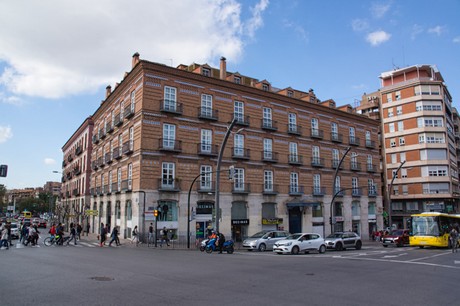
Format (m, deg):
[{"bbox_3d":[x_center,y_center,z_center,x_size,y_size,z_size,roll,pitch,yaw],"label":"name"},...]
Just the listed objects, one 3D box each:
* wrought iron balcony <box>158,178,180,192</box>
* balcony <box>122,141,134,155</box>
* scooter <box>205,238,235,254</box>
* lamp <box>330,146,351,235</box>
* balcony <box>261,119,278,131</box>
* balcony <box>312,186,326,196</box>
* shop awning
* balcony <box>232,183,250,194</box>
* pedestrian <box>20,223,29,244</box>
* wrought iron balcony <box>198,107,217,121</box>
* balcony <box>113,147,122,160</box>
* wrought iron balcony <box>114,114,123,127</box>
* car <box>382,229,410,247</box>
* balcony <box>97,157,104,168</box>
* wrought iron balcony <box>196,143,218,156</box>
[{"bbox_3d":[-5.745,3.130,32.849,2.226,1.155,0.546,6,-11,-35],"label":"wrought iron balcony"},{"bbox_3d":[-10.032,-0.455,34.204,0.500,1.150,2.200,5,-10,-31],"label":"balcony"},{"bbox_3d":[-0.651,5.907,22.031,1.870,1.060,0.700,1,-9,-6],"label":"scooter"},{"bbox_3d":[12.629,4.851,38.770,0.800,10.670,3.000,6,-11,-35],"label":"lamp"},{"bbox_3d":[4.802,-3.240,41.497,2.226,1.144,0.546,6,-11,-35],"label":"balcony"},{"bbox_3d":[12.127,5.231,46.679,2.200,1.200,0.500,6,-11,-36],"label":"balcony"},{"bbox_3d":[9.442,6.785,44.833,3.300,0.650,2.700,6,-11,-36],"label":"shop awning"},{"bbox_3d":[1.320,4.193,40.544,2.155,1.248,0.598,6,-11,-36],"label":"balcony"},{"bbox_3d":[-16.758,6.689,28.269,0.520,1.710,0.480,2,-9,-12],"label":"pedestrian"},{"bbox_3d":[-2.467,-4.322,39.032,2.155,1.248,0.598,6,-11,-36],"label":"wrought iron balcony"},{"bbox_3d":[-12.286,0.100,37.963,0.546,1.144,2.226,5,-11,-31],"label":"balcony"},{"bbox_3d":[-12.565,-3.698,39.079,0.536,1.190,2.243,6,-11,-31],"label":"wrought iron balcony"},{"bbox_3d":[16.399,8.030,32.718,4.350,1.620,1.800,5,-11,-30],"label":"car"},{"bbox_3d":[-17.306,1.295,46.439,0.500,1.200,2.200,5,-10,-31],"label":"balcony"},{"bbox_3d":[-2.283,-0.246,35.894,2.226,1.144,0.546,6,-11,-35],"label":"wrought iron balcony"}]

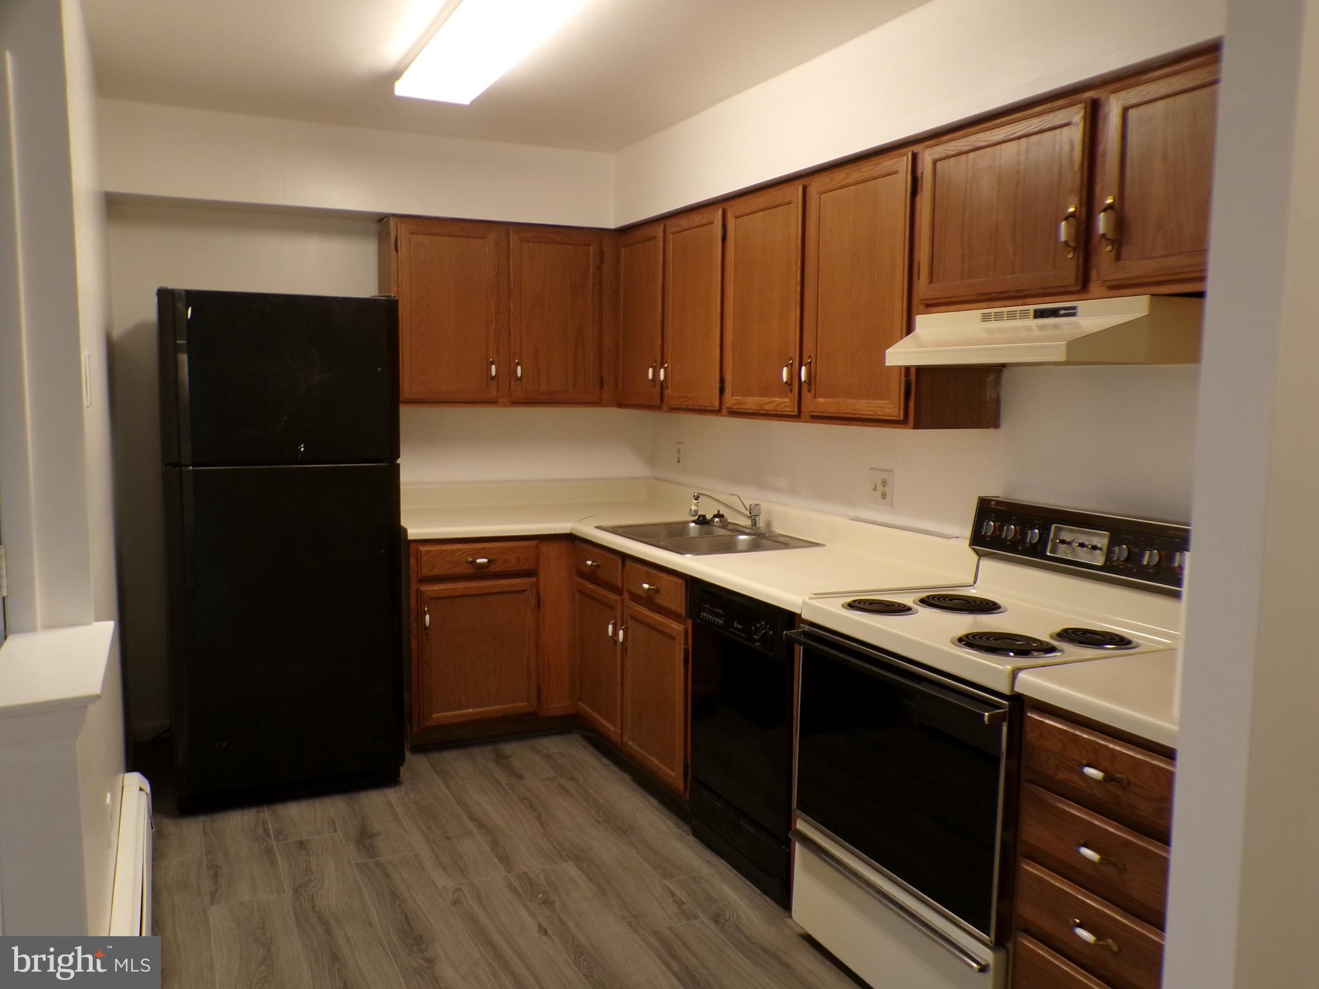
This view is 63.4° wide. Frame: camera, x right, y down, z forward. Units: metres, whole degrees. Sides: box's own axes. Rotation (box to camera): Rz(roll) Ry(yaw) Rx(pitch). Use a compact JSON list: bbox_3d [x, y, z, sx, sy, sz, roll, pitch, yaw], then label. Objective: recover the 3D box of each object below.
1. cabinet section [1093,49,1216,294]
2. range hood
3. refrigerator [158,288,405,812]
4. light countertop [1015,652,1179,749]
[{"bbox_3d":[1.200,-0.624,2.090,0.310,0.410,0.531,-2,7,-26],"label":"cabinet section"},{"bbox_3d":[0.911,-0.377,2.562,0.500,0.140,0.760,-2,6,-26],"label":"range hood"},{"bbox_3d":[-1.431,0.165,3.992,0.763,1.747,0.780,-2,6,-26],"label":"refrigerator"},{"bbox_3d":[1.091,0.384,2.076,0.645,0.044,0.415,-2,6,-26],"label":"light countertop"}]

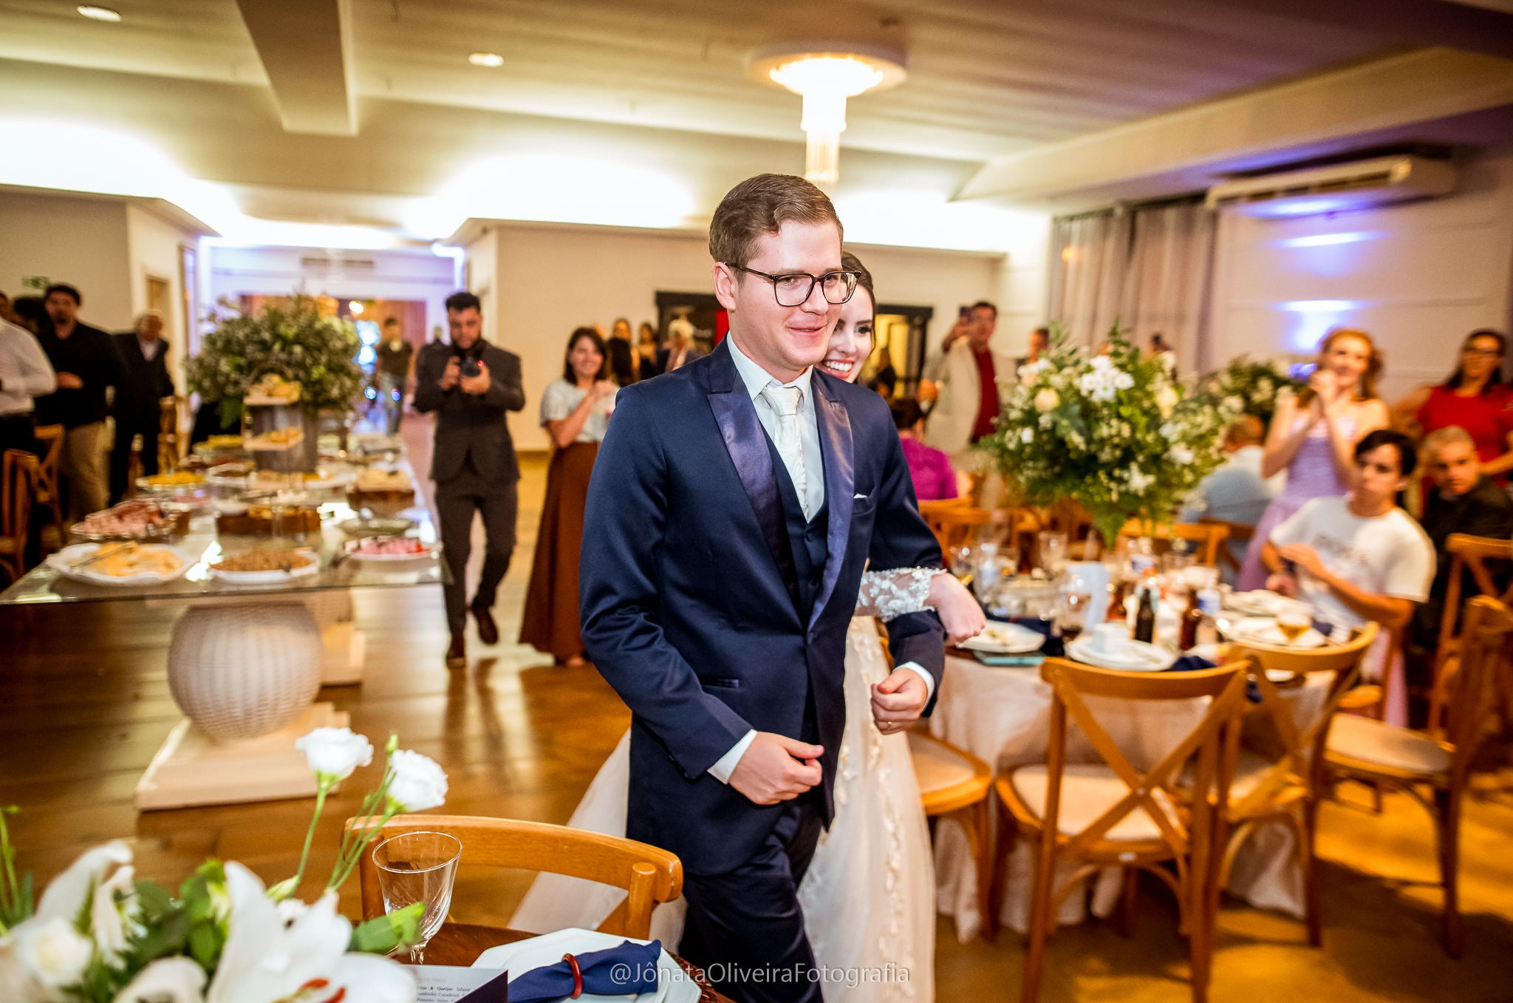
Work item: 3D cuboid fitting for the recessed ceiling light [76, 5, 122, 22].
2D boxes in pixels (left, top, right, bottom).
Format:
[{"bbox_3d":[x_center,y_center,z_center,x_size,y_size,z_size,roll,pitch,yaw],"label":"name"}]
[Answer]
[{"bbox_3d":[-3.923,-2.924,6.020,0.240,0.050,0.240,-1,10,-21],"label":"recessed ceiling light"}]

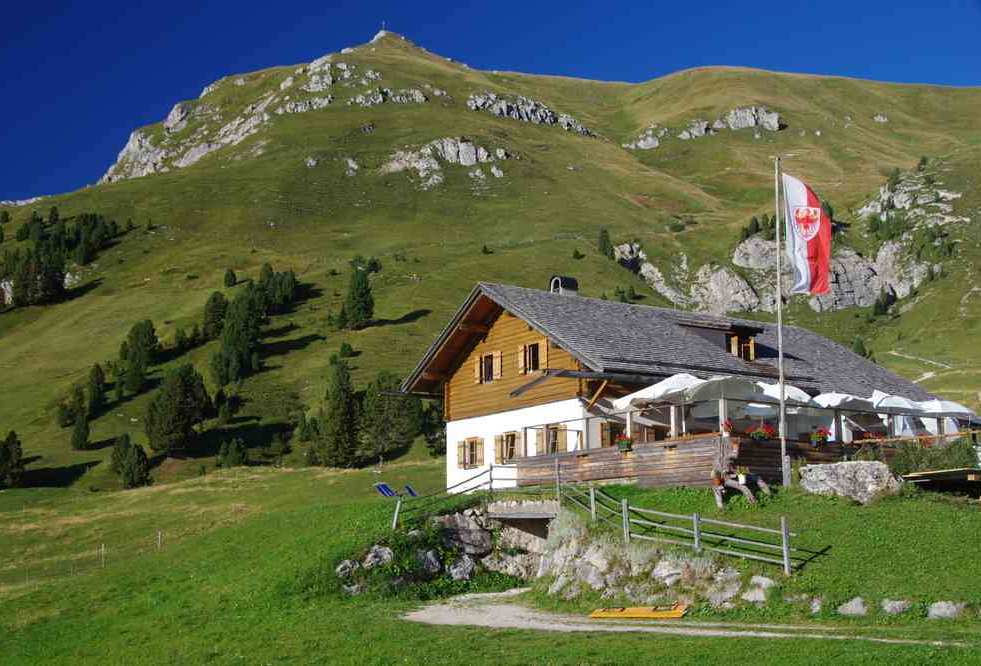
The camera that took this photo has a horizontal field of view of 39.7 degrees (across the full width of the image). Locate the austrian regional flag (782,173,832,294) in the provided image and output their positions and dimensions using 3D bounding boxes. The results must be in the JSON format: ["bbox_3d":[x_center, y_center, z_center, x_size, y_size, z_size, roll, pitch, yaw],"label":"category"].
[{"bbox_3d":[8.948,-2.818,38.500,1.416,3.455,0.400,-1,-9,7],"label":"austrian regional flag"}]

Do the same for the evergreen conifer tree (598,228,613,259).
[{"bbox_3d":[27.913,-21.723,330.000,3.767,7.282,3.767,0,-9,0],"label":"evergreen conifer tree"}]

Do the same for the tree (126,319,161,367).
[{"bbox_3d":[-47.352,1.429,185.000,4.488,6.259,4.488,0,-9,0],"label":"tree"}]

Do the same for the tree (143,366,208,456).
[{"bbox_3d":[-32.333,7.774,140.000,6.592,9.473,6.592,0,-9,0],"label":"tree"}]

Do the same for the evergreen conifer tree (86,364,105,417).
[{"bbox_3d":[-46.484,6.649,160.000,2.283,6.355,2.283,0,-9,0],"label":"evergreen conifer tree"}]

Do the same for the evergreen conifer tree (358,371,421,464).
[{"bbox_3d":[-9.657,8.080,130.000,5.936,8.988,5.936,0,-9,0],"label":"evergreen conifer tree"}]

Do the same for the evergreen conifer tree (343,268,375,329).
[{"bbox_3d":[-20.874,-5.298,215.000,4.602,9.804,4.602,0,-9,0],"label":"evergreen conifer tree"}]

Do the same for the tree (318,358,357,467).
[{"bbox_3d":[-14.067,7.309,125.000,3.567,9.929,3.567,0,-9,0],"label":"tree"}]

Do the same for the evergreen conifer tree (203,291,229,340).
[{"bbox_3d":[-41.314,-2.639,205.000,3.803,7.539,3.803,0,-9,0],"label":"evergreen conifer tree"}]

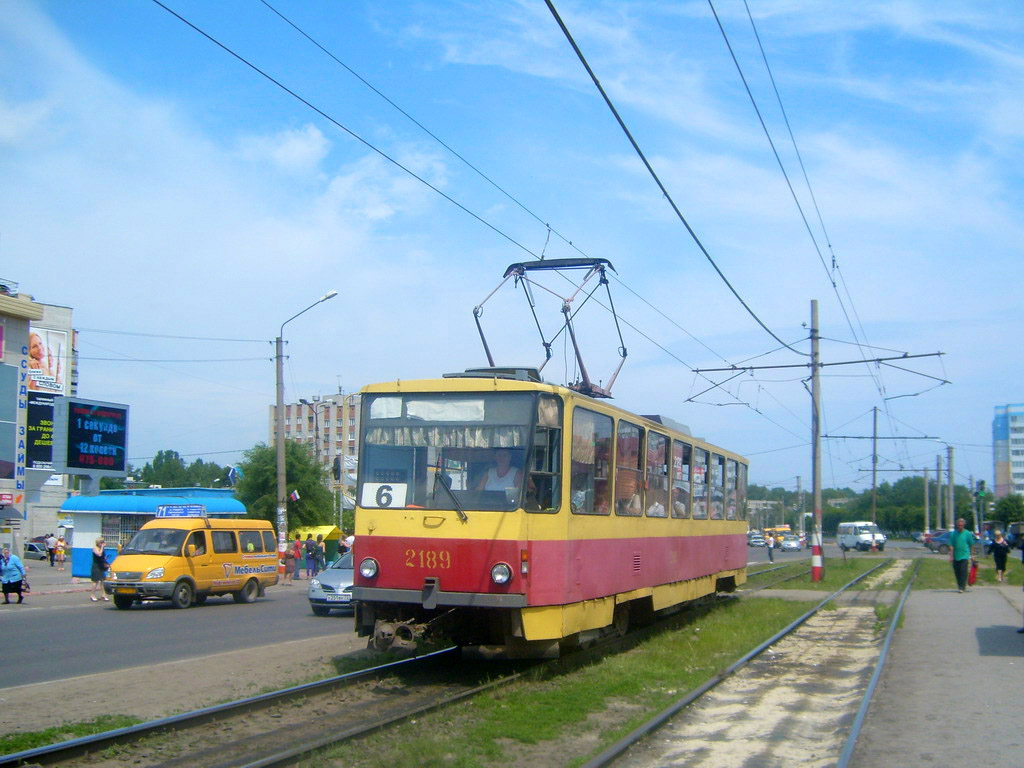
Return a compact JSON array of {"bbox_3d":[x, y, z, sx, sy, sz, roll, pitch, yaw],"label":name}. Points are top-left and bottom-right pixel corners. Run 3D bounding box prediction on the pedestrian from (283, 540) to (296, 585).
[{"bbox_3d":[-7.951,6.397,37.000,0.500,1.630,0.380,-2,-8,18],"label":"pedestrian"}]

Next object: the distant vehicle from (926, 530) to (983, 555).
[{"bbox_3d":[29.258,10.410,68.000,4.300,1.450,1.700,-1,-8,11],"label":"distant vehicle"}]

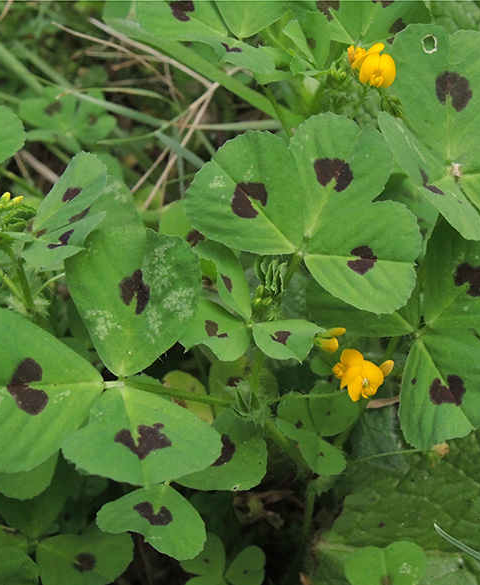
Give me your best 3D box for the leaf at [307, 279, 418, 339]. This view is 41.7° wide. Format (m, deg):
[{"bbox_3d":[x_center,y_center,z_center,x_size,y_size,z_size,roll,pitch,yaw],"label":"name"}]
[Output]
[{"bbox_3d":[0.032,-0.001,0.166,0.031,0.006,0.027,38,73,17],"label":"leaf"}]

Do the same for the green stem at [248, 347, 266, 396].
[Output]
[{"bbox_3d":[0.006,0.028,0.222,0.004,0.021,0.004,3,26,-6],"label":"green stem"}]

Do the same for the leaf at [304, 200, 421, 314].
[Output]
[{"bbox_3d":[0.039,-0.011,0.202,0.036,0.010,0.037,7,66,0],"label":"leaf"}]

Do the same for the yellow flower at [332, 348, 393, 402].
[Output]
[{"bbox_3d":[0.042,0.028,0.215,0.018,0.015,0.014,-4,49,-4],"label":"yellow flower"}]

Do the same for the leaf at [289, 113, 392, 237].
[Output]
[{"bbox_3d":[0.022,-0.026,0.141,0.023,0.006,0.029,16,66,7],"label":"leaf"}]

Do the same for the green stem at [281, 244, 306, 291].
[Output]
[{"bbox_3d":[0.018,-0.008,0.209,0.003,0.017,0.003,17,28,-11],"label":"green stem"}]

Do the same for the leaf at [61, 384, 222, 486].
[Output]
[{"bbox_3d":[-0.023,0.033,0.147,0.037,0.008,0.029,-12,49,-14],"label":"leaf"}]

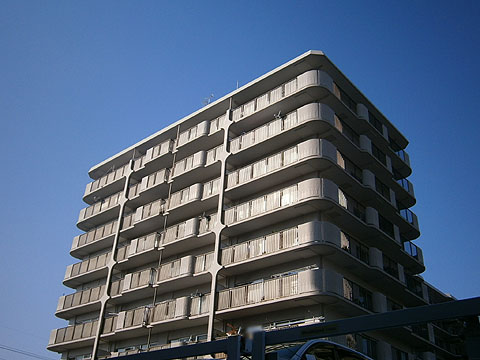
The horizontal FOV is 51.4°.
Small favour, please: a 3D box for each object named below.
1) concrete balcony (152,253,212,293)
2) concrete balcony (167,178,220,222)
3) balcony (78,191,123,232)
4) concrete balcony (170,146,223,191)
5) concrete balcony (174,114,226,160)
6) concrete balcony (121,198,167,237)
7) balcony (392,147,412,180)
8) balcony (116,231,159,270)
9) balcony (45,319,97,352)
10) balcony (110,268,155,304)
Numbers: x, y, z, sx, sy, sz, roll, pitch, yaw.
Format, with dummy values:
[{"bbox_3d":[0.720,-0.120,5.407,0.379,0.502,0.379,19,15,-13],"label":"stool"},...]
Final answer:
[{"bbox_3d":[-3.292,6.267,33.727,5.208,1.246,1.652,-22,-39,36],"label":"concrete balcony"},{"bbox_3d":[-3.067,1.443,36.642,5.460,1.288,1.708,-22,-39,36],"label":"concrete balcony"},{"bbox_3d":[-12.194,2.893,45.519,7.896,1.288,1.736,-22,-39,36],"label":"balcony"},{"bbox_3d":[-2.823,-0.927,38.038,5.208,1.246,1.652,-22,-39,36],"label":"concrete balcony"},{"bbox_3d":[-2.667,-3.325,39.475,5.208,1.246,1.652,-22,-39,36],"label":"concrete balcony"},{"bbox_3d":[-7.337,3.151,39.960,5.600,1.288,1.708,-22,-39,36],"label":"concrete balcony"},{"bbox_3d":[12.493,-1.802,40.397,1.624,1.274,4.872,-22,-39,36],"label":"balcony"},{"bbox_3d":[-7.194,5.494,38.317,5.012,1.246,1.652,-22,-39,36],"label":"balcony"},{"bbox_3d":[-12.794,12.503,39.799,7.896,1.288,1.736,-22,-39,36],"label":"balcony"},{"bbox_3d":[-7.585,7.935,37.059,5.460,1.288,1.708,-22,-39,36],"label":"balcony"}]

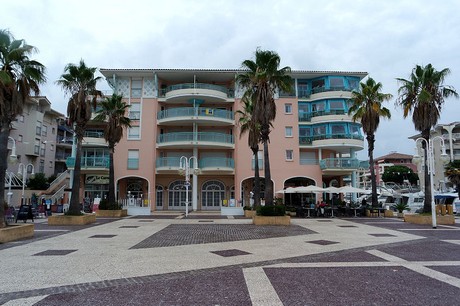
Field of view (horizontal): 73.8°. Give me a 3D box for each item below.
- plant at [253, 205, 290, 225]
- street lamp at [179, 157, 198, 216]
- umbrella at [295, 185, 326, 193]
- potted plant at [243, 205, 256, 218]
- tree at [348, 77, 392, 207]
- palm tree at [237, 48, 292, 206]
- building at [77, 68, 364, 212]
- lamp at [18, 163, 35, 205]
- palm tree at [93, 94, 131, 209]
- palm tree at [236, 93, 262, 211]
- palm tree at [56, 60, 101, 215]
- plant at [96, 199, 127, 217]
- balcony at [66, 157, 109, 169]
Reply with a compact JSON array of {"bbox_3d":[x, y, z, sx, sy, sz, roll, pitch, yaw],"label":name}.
[{"bbox_3d":[2.963,4.358,21.716,2.400,1.250,2.300,0,-8,0],"label":"plant"},{"bbox_3d":[-3.774,3.066,28.343,2.000,5.550,0.500,0,-8,0],"label":"street lamp"},{"bbox_3d":[7.374,4.403,27.964,2.600,2.800,2.600,0,-8,0],"label":"umbrella"},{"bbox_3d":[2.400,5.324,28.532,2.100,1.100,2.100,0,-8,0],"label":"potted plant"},{"bbox_3d":[13.930,-1.117,29.703,4.300,13.200,4.300,0,-8,0],"label":"tree"},{"bbox_3d":[2.729,-1.737,22.724,4.300,12.600,4.300,0,-8,0],"label":"palm tree"},{"bbox_3d":[-0.400,-0.526,38.064,29.800,15.400,13.000,0,-8,-2],"label":"building"},{"bbox_3d":[-22.990,3.776,34.615,1.900,5.100,0.450,0,-8,0],"label":"lamp"},{"bbox_3d":[-11.538,-0.197,29.833,3.600,11.000,3.600,0,-8,0],"label":"palm tree"},{"bbox_3d":[2.501,-0.275,29.591,3.700,11.500,3.700,0,-8,0],"label":"palm tree"},{"bbox_3d":[-10.320,-1.104,20.871,3.000,10.400,3.000,0,-8,0],"label":"palm tree"},{"bbox_3d":[-11.050,5.148,29.063,2.350,1.600,2.300,0,-8,0],"label":"plant"},{"bbox_3d":[-15.067,0.950,32.396,4.100,1.300,1.500,0,-8,-2],"label":"balcony"}]

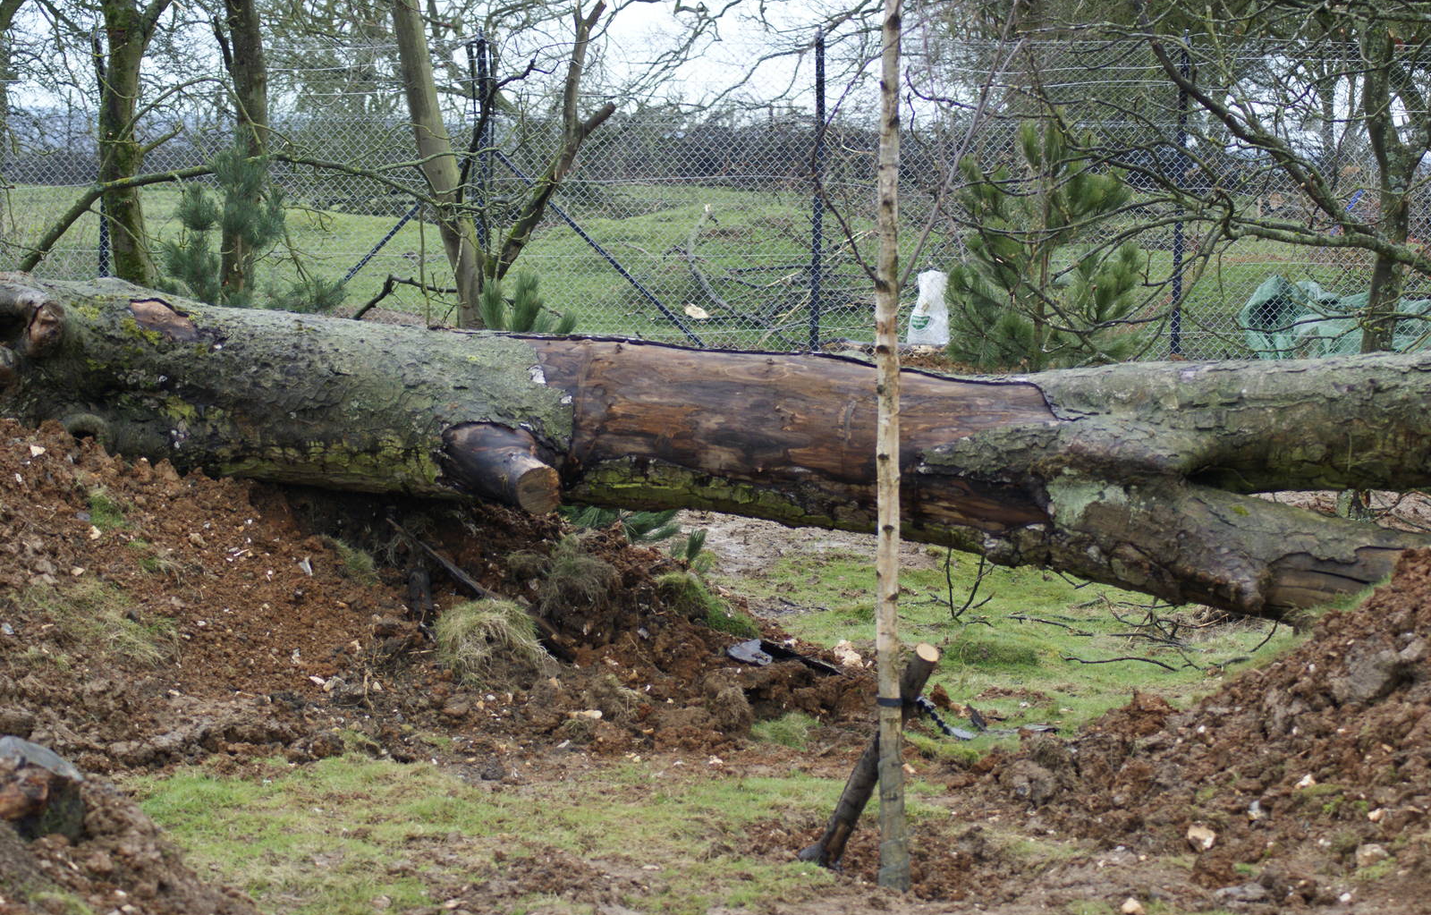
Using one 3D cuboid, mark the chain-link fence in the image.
[{"bbox_3d":[0.004,-1.962,31.100,10.800,2.430,0.090,0,5,5],"label":"chain-link fence"}]

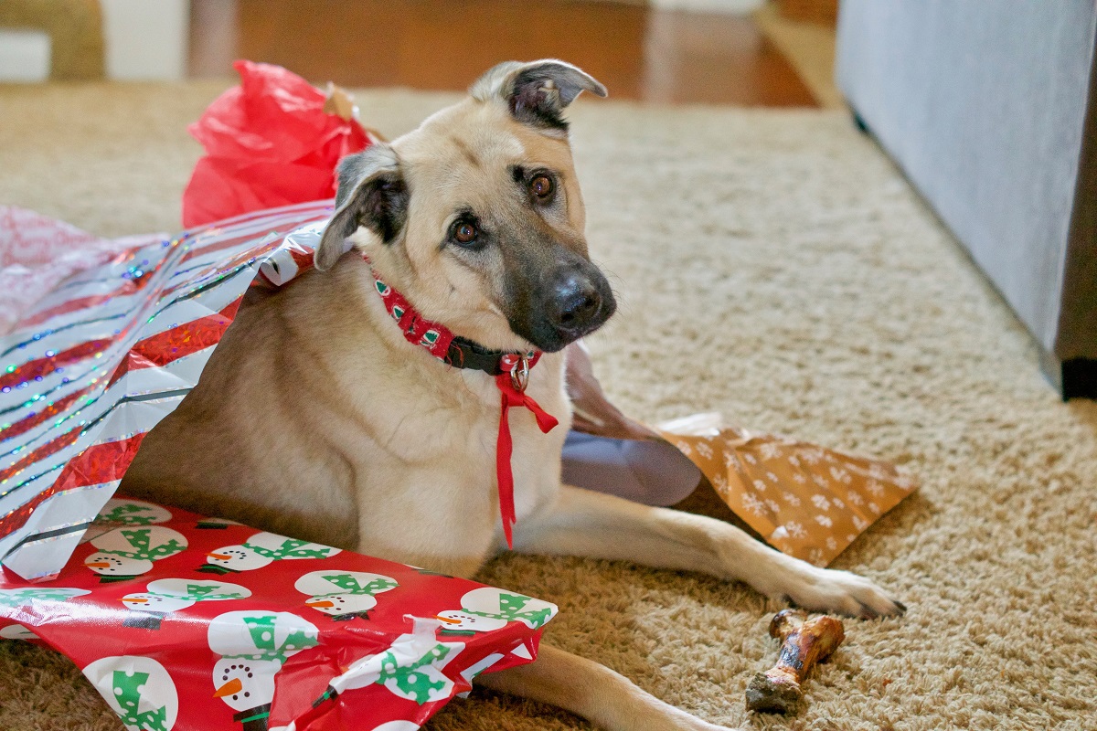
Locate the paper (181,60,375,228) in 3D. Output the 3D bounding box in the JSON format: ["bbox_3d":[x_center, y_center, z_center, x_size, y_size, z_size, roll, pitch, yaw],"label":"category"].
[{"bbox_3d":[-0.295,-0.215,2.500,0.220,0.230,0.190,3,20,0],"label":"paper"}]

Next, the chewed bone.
[{"bbox_3d":[0.207,0.250,1.933,0.064,0.045,0.138,8,21,14],"label":"chewed bone"}]

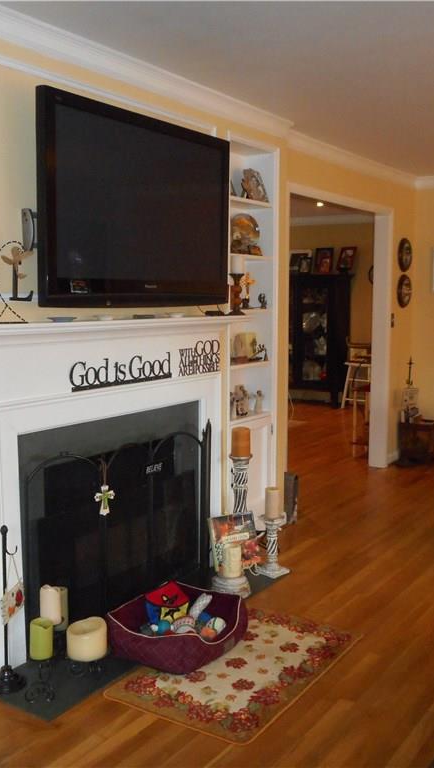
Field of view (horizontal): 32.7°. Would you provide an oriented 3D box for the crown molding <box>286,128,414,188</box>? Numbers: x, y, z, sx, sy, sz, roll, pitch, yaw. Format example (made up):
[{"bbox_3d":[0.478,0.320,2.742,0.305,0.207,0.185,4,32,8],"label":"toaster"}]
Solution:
[{"bbox_3d":[1.090,-1.622,5.480,0.062,0.065,2.399,5,8,35],"label":"crown molding"}]

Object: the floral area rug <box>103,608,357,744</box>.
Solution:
[{"bbox_3d":[0.108,1.087,2.907,0.602,0.010,0.955,4,8,34],"label":"floral area rug"}]

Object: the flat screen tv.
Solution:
[{"bbox_3d":[-0.312,-0.740,3.212,0.080,0.792,1.190,5,8,35],"label":"flat screen tv"}]

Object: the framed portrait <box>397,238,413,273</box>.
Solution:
[{"bbox_3d":[1.611,-1.101,6.328,0.030,0.289,0.260,5,8,35],"label":"framed portrait"}]

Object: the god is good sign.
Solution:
[{"bbox_3d":[-0.287,-0.097,3.423,0.025,0.163,1.070,4,8,34],"label":"god is good sign"}]

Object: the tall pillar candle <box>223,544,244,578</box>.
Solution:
[{"bbox_3d":[0.077,0.856,3.575,0.083,0.150,0.083,4,8,34],"label":"tall pillar candle"}]

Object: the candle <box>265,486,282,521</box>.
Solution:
[{"bbox_3d":[0.295,0.623,3.843,0.079,0.150,0.079,4,8,34],"label":"candle"}]

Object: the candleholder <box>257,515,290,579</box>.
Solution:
[{"bbox_3d":[0.296,0.839,3.868,0.130,0.288,0.130,6,9,44],"label":"candleholder"}]

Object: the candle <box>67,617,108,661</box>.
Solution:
[{"bbox_3d":[-0.514,0.995,2.901,0.160,0.125,0.160,0,7,-2],"label":"candle"}]

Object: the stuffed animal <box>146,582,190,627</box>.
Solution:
[{"bbox_3d":[-0.209,0.945,3.155,0.155,0.160,0.140,-3,7,-25],"label":"stuffed animal"}]

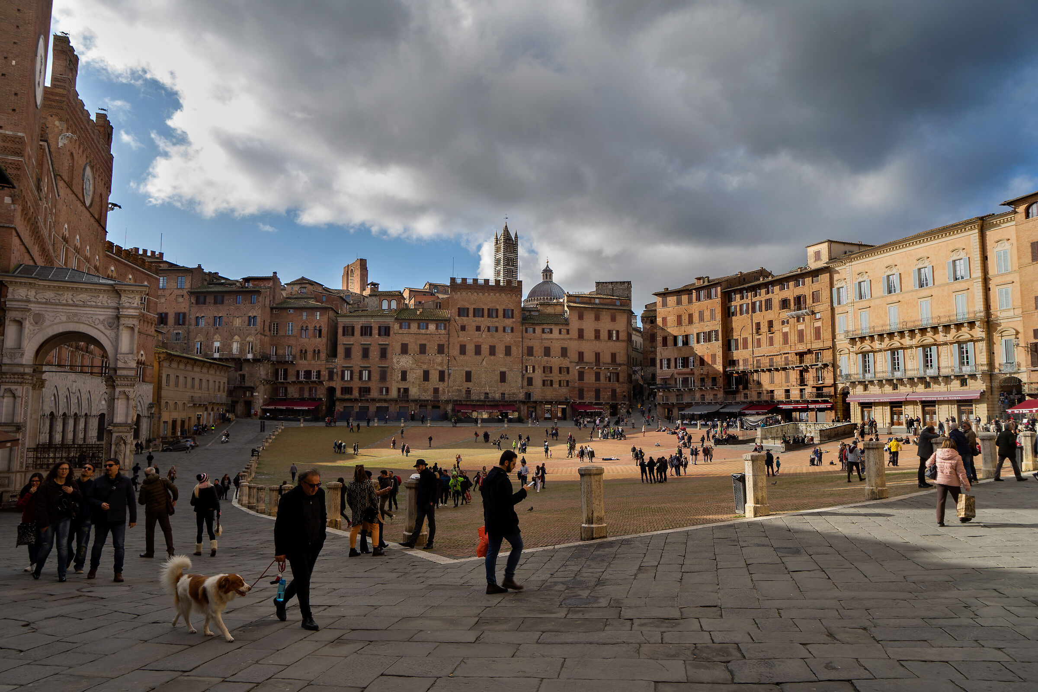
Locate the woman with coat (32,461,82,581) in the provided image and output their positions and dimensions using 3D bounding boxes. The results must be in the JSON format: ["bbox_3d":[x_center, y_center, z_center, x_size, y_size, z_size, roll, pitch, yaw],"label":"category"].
[{"bbox_3d":[-6.930,2.622,10.387,0.560,1.720,0.420,4,-7,-30],"label":"woman with coat"}]

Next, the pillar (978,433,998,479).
[{"bbox_3d":[14.413,3.365,21.270,0.470,1.380,0.470,5,-8,-40],"label":"pillar"}]

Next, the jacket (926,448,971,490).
[{"bbox_3d":[8.129,2.312,13.100,0.700,0.750,0.420,-4,-7,36],"label":"jacket"}]

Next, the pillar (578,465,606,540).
[{"bbox_3d":[1.386,2.934,13.000,0.470,1.360,0.470,3,-7,-28],"label":"pillar"}]

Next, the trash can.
[{"bbox_3d":[4.928,3.290,15.360,0.280,0.890,0.340,4,-6,-34],"label":"trash can"}]

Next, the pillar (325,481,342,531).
[{"bbox_3d":[-5.620,4.853,21.070,0.470,1.380,0.470,3,-6,-24],"label":"pillar"}]

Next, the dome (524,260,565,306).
[{"bbox_3d":[12.964,-28.535,316.072,20.500,20.500,20.500,0,-5,0],"label":"dome"}]

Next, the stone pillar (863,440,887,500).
[{"bbox_3d":[8.754,3.039,17.020,0.470,1.390,0.470,3,-6,-25],"label":"stone pillar"}]

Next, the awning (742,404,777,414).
[{"bbox_3d":[36.937,9.721,106.300,2.600,1.450,4.700,3,-6,-22],"label":"awning"}]

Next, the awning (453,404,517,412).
[{"bbox_3d":[-5.934,11.150,123.500,11.100,1.450,3.000,1,-6,-10],"label":"awning"}]

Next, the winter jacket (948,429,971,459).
[{"bbox_3d":[12.409,2.766,19.500,0.550,0.800,0.500,-5,-8,41],"label":"winter jacket"}]

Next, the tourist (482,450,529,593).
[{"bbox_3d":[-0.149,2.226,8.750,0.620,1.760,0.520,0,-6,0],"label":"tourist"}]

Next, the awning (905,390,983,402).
[{"bbox_3d":[51.269,6.043,83.808,0.700,1.050,10.600,2,-6,-16],"label":"awning"}]

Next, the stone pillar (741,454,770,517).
[{"bbox_3d":[5.223,3.052,15.282,0.520,1.360,0.520,-1,-5,9],"label":"stone pillar"}]

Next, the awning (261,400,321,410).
[{"bbox_3d":[-40.597,10.512,123.500,9.600,1.500,3.700,0,-6,5],"label":"awning"}]

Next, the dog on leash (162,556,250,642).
[{"bbox_3d":[-3.406,2.735,7.500,1.120,0.800,0.340,-2,-6,23],"label":"dog on leash"}]

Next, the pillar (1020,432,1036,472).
[{"bbox_3d":[17.558,3.622,23.800,0.470,1.350,0.470,3,-7,-28],"label":"pillar"}]

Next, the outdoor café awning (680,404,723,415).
[{"bbox_3d":[30.919,10.700,117.000,3.000,1.650,7.200,3,-6,-26],"label":"outdoor café awning"}]

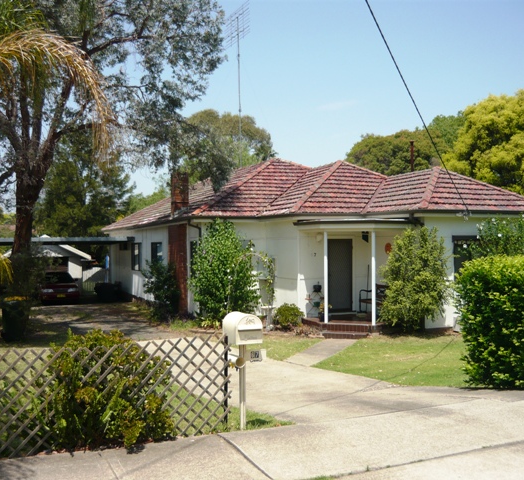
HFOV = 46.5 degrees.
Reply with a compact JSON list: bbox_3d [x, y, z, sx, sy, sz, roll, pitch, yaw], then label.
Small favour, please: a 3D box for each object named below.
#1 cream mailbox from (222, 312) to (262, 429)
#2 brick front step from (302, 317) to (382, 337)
[{"bbox_3d":[-0.195,1.268,5.855,0.265,1.127,0.370,0,-1,-24],"label":"cream mailbox"},{"bbox_3d":[2.176,2.311,15.923,1.650,0.330,1.300,-1,-1,23],"label":"brick front step"}]

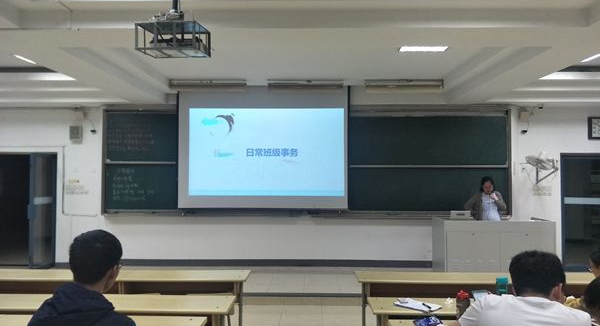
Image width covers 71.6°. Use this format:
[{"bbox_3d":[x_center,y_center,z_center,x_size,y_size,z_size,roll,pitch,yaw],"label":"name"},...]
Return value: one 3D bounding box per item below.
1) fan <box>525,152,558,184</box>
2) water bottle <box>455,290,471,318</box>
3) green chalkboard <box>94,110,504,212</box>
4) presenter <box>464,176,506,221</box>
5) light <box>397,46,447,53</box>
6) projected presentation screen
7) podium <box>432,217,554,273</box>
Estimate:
[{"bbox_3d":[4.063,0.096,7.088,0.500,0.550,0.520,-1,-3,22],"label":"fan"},{"bbox_3d":[0.928,0.810,2.362,0.074,0.185,0.074,0,-2,2],"label":"water bottle"},{"bbox_3d":[0.056,-0.015,7.459,7.301,1.880,0.140,0,-2,2],"label":"green chalkboard"},{"bbox_3d":[3.062,1.048,6.877,0.610,1.639,0.380,0,-2,2],"label":"presenter"},{"bbox_3d":[1.579,-1.472,5.310,0.587,0.060,0.223,0,-2,2],"label":"light"},{"bbox_3d":[-0.662,-0.278,7.340,3.027,2.163,0.060,0,-2,2],"label":"projected presentation screen"},{"bbox_3d":[2.855,1.341,6.215,1.557,0.994,0.650,0,-2,2],"label":"podium"}]

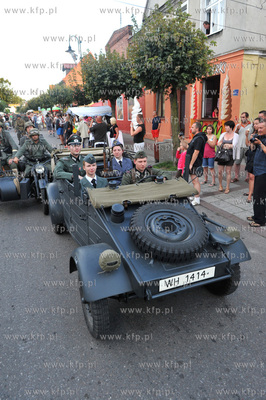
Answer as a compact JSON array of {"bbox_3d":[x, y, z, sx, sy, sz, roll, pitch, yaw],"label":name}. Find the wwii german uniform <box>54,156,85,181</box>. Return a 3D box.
[{"bbox_3d":[-0.938,-0.428,4.000,0.540,0.600,0.400,-9,20,-25],"label":"wwii german uniform"}]

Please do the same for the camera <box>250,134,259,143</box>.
[{"bbox_3d":[1.938,-0.981,4.250,0.140,0.105,0.140,-7,19,-20],"label":"camera"}]

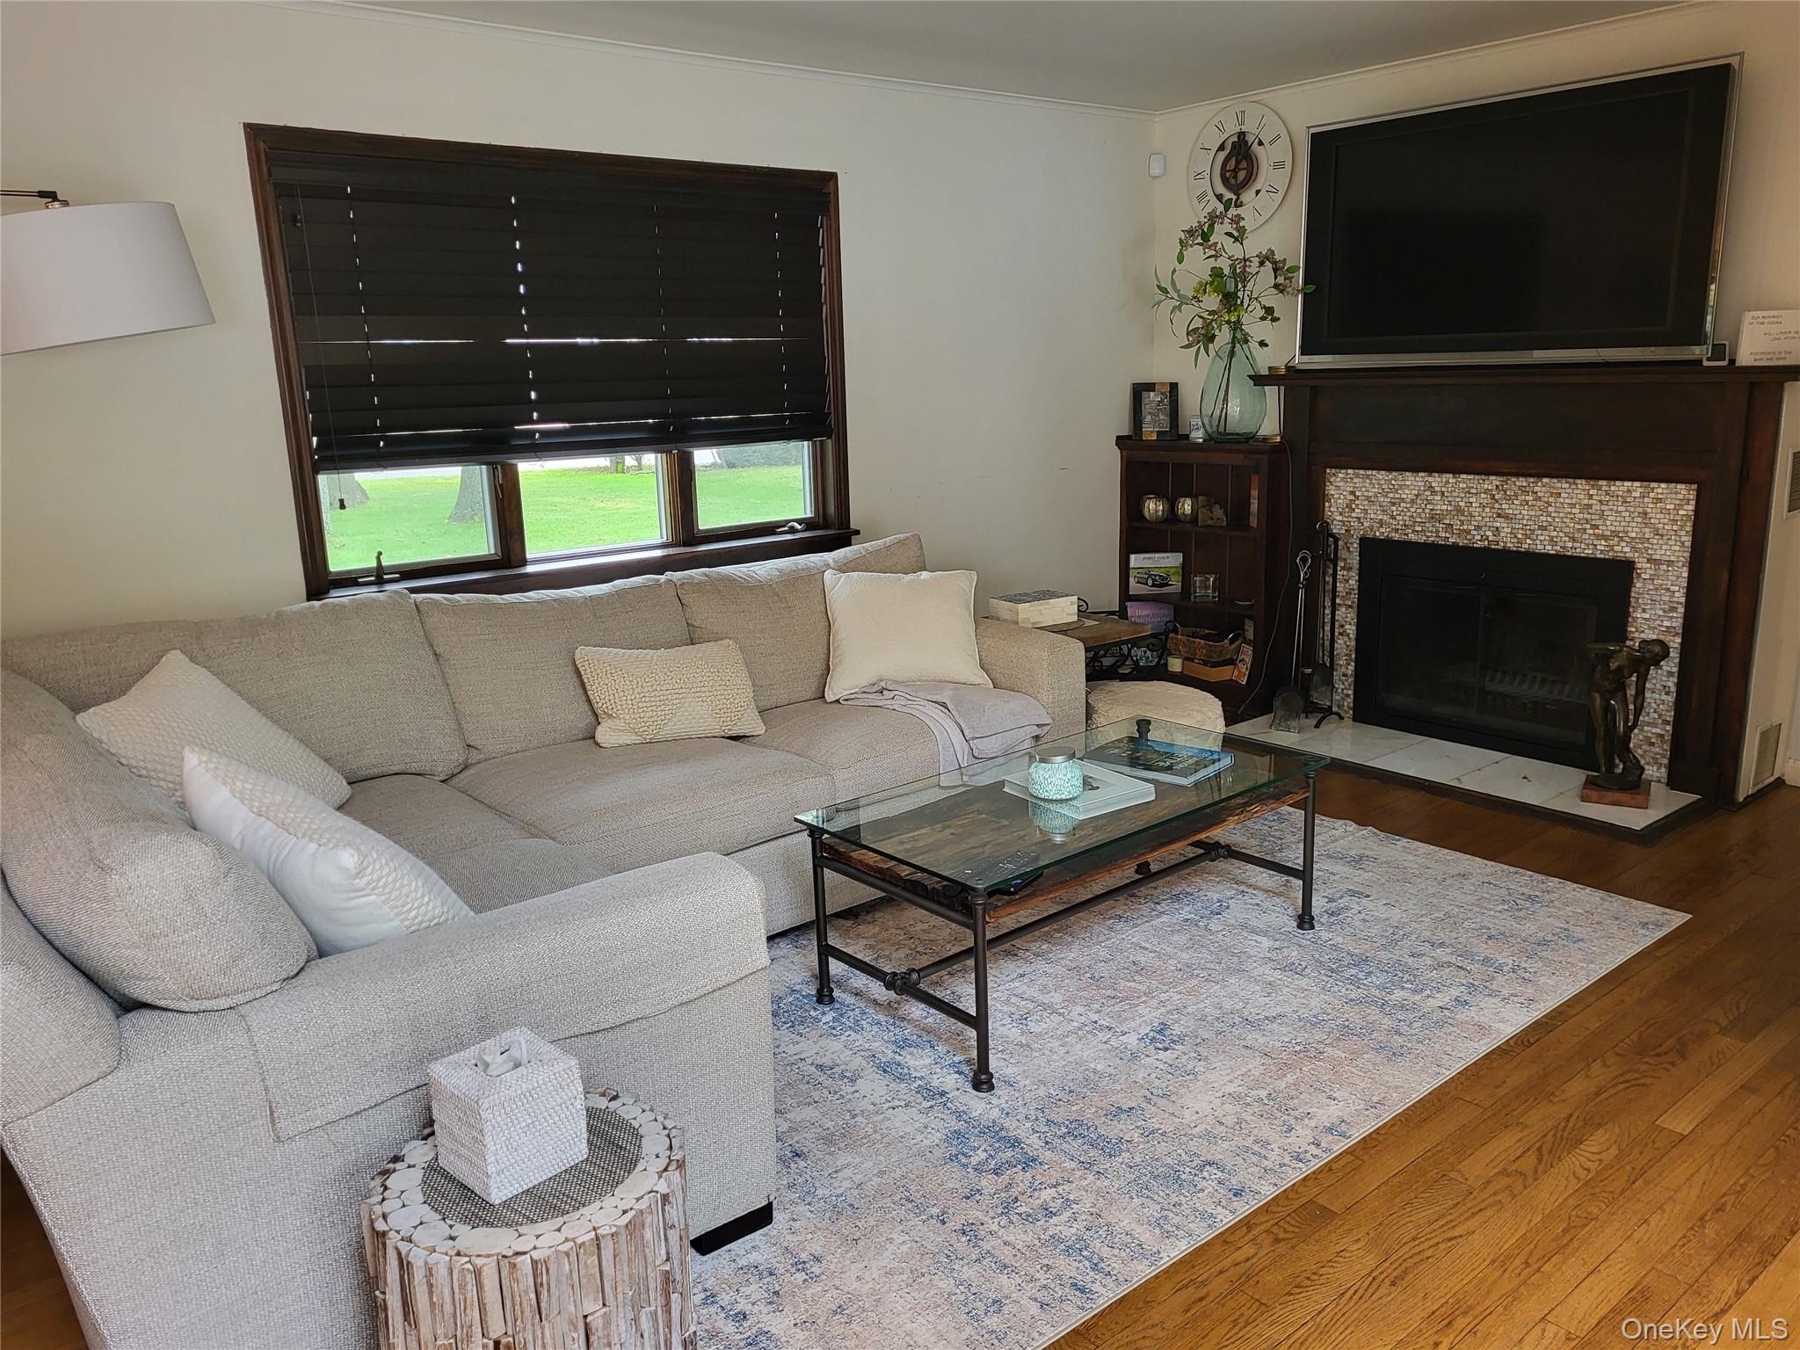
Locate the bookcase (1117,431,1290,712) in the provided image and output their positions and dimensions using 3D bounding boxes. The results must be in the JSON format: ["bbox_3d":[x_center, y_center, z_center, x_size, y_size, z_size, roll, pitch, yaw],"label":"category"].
[{"bbox_3d":[1.309,-0.436,5.641,0.360,1.105,0.809,-12,16,-38],"label":"bookcase"}]

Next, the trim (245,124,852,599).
[{"bbox_3d":[-0.961,-0.995,4.397,2.020,1.336,0.107,-12,16,-38],"label":"trim"}]

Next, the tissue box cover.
[{"bbox_3d":[-0.508,0.570,1.761,0.139,0.136,0.133,10,18,43],"label":"tissue box cover"}]

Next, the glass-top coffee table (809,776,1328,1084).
[{"bbox_3d":[0.430,0.492,3.225,1.193,0.415,0.568,-12,16,-38],"label":"glass-top coffee table"}]

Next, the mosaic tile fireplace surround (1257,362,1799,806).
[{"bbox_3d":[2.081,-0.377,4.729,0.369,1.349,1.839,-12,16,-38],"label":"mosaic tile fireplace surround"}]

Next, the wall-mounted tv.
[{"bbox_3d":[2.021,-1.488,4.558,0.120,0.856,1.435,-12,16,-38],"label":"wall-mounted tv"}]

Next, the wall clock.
[{"bbox_3d":[1.400,-2.109,5.606,0.057,0.502,0.523,-12,16,-38],"label":"wall clock"}]

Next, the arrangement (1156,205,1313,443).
[{"bbox_3d":[1.301,-1.398,5.357,0.480,0.933,0.630,-12,16,-38],"label":"arrangement"}]

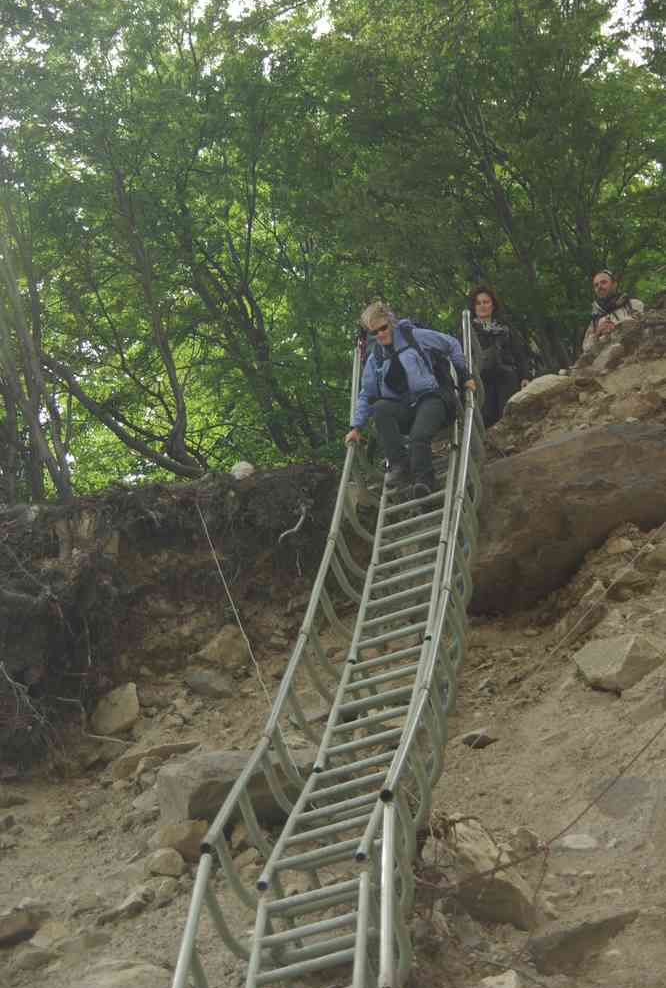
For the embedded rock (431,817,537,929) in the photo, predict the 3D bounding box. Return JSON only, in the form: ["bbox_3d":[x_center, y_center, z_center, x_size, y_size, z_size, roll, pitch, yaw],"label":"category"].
[{"bbox_3d":[0.626,1.590,11.300,0.450,0.420,0.380,0,-18,0],"label":"embedded rock"}]

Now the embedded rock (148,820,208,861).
[{"bbox_3d":[-0.670,1.503,11.700,0.270,0.180,0.220,0,-18,0],"label":"embedded rock"}]

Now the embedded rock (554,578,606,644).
[{"bbox_3d":[1.321,0.622,14.400,0.280,0.310,0.270,0,-18,0],"label":"embedded rock"}]

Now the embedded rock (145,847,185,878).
[{"bbox_3d":[-0.718,1.571,11.500,0.170,0.120,0.150,0,-18,0],"label":"embedded rock"}]

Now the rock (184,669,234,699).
[{"bbox_3d":[-0.646,0.996,14.100,0.260,0.150,0.220,0,-18,0],"label":"rock"}]

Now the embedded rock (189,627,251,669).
[{"bbox_3d":[-0.601,0.820,14.400,0.310,0.220,0.250,0,-18,0],"label":"embedded rock"}]

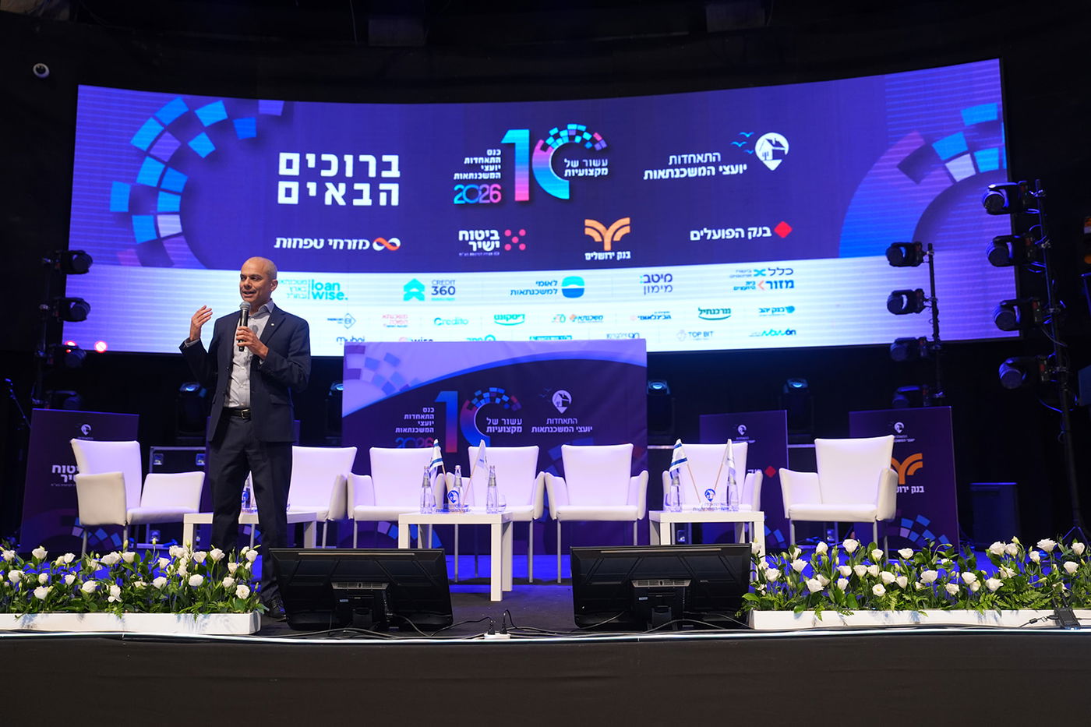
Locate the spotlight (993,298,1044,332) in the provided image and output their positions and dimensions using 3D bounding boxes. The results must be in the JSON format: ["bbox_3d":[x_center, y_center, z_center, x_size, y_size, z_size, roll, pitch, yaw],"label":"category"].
[{"bbox_3d":[3.549,-0.362,7.059,0.330,0.250,0.280,-3,2,20],"label":"spotlight"}]

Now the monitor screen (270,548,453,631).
[{"bbox_3d":[-0.732,0.908,3.787,0.705,0.410,0.080,-1,27,6],"label":"monitor screen"}]

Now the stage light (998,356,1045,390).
[{"bbox_3d":[3.551,0.070,7.001,0.330,0.250,0.280,-3,2,20],"label":"stage light"}]

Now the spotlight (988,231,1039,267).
[{"bbox_3d":[3.976,-0.970,8.010,0.390,0.280,0.300,-3,-1,20],"label":"spotlight"}]

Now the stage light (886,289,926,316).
[{"bbox_3d":[3.501,-0.591,9.109,0.330,0.250,0.280,-3,2,18],"label":"stage light"}]

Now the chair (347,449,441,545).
[{"bbox_3d":[-1.002,1.016,6.452,0.655,0.895,0.585,0,-8,-1],"label":"chair"}]

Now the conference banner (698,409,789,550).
[{"bbox_3d":[2.022,1.190,9.551,0.946,1.375,0.050,-6,-10,35],"label":"conference banner"}]

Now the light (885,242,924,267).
[{"bbox_3d":[3.847,-1.164,10.057,0.390,0.280,0.300,-2,0,12],"label":"light"}]

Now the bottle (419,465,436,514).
[{"bbox_3d":[-0.656,0.701,5.190,0.069,0.262,0.069,0,-8,0],"label":"bottle"}]

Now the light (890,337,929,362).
[{"bbox_3d":[3.506,-0.140,9.048,0.330,0.250,0.280,-3,2,18],"label":"light"}]

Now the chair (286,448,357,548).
[{"bbox_3d":[-1.601,1.003,6.330,0.630,0.880,0.580,-2,-8,9],"label":"chair"}]

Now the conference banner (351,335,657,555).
[{"bbox_3d":[-0.460,0.760,8.606,2.799,1.958,0.060,-1,-8,1],"label":"conference banner"}]

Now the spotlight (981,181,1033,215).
[{"bbox_3d":[3.532,-1.264,7.182,0.330,0.250,0.280,-3,2,20],"label":"spotlight"}]

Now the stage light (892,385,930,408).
[{"bbox_3d":[3.493,0.330,8.984,0.330,0.250,0.280,-3,2,18],"label":"stage light"}]

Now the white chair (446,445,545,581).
[{"bbox_3d":[-0.306,0.987,6.266,0.630,0.880,0.580,-1,-8,4],"label":"white chair"}]

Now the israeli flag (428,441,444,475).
[{"bbox_3d":[-0.622,0.542,5.357,0.100,0.205,0.055,-1,-8,6],"label":"israeli flag"}]

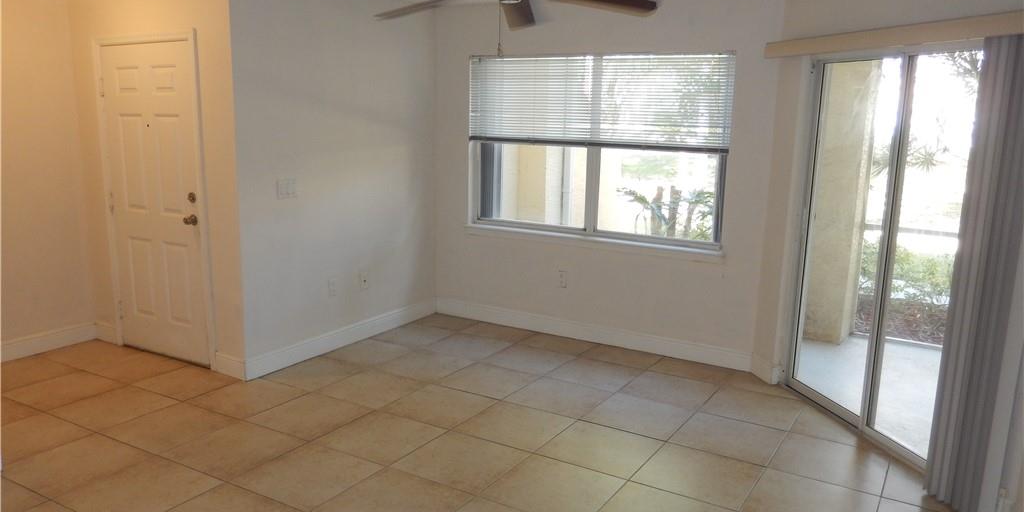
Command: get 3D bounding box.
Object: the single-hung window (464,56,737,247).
[{"bbox_3d":[0.561,-0.796,5.336,2.030,1.280,0.110,7,12,31],"label":"single-hung window"}]

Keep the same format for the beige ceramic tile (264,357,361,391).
[{"bbox_3d":[-1.252,0.756,4.753,0.402,0.010,0.510,7,12,30],"label":"beige ceramic tile"}]

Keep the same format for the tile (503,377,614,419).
[{"bbox_3d":[0.282,0.847,4.421,0.498,0.010,0.500,7,12,30],"label":"tile"}]

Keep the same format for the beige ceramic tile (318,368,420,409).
[{"bbox_3d":[-0.842,0.799,4.461,0.492,0.010,0.492,7,12,31],"label":"beige ceramic tile"}]

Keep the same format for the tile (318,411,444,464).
[{"bbox_3d":[-0.663,0.928,3.781,0.492,0.012,0.492,7,12,31],"label":"tile"}]

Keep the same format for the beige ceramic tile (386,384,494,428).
[{"bbox_3d":[-0.408,0.861,4.222,0.495,0.012,0.495,7,12,30],"label":"beige ceramic tile"}]

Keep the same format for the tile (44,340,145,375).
[{"bbox_3d":[-2.843,0.672,5.003,0.510,0.010,0.450,7,12,30],"label":"tile"}]

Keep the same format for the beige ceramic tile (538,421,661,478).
[{"bbox_3d":[0.448,0.969,3.716,0.495,0.012,0.495,7,12,30],"label":"beige ceramic tile"}]

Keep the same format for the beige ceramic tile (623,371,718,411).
[{"bbox_3d":[0.965,0.826,4.561,0.495,0.012,0.495,7,12,30],"label":"beige ceramic tile"}]

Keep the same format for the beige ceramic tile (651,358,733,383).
[{"bbox_3d":[1.200,0.770,4.938,0.493,0.010,0.313,7,12,30],"label":"beige ceramic tile"}]

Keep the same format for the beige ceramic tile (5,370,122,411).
[{"bbox_3d":[-2.637,0.787,4.389,0.495,0.012,0.495,7,12,30],"label":"beige ceramic tile"}]

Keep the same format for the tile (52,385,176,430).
[{"bbox_3d":[-2.233,0.844,4.167,0.493,0.010,0.500,7,12,30],"label":"tile"}]

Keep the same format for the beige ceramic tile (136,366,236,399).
[{"bbox_3d":[-1.964,0.775,4.496,0.492,0.012,0.394,7,12,31],"label":"beige ceramic tile"}]

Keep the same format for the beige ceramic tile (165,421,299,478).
[{"bbox_3d":[-1.353,0.950,3.631,0.495,0.012,0.495,7,12,30],"label":"beige ceramic tile"}]

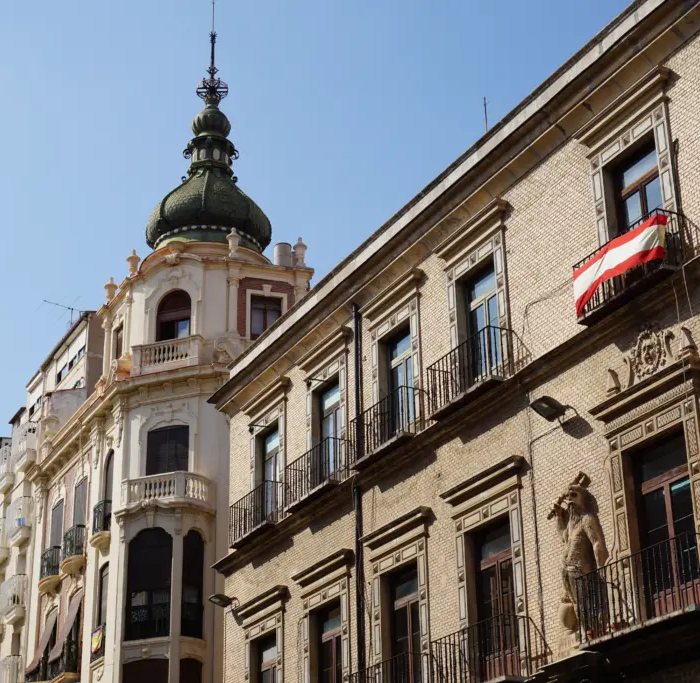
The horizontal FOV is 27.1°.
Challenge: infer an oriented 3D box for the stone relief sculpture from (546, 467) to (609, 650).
[{"bbox_3d":[3.574,3.326,22.722,0.520,2.528,1.096,11,-27,-25],"label":"stone relief sculpture"}]

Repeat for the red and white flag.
[{"bbox_3d":[4.243,-1.152,22.735,0.230,0.880,2.224,11,-27,-25],"label":"red and white flag"}]

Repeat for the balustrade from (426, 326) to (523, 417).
[{"bbox_3d":[2.209,0.612,26.680,0.520,1.009,2.192,11,-27,-25],"label":"balustrade"}]

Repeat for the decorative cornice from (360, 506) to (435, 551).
[{"bbox_3d":[0.871,3.722,28.467,0.280,0.288,2.524,11,-27,-25],"label":"decorative cornice"}]

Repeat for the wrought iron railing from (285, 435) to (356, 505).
[{"bbox_3d":[-0.734,2.959,32.010,0.545,0.969,2.147,11,-27,-25],"label":"wrought iron railing"}]

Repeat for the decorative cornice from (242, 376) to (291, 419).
[{"bbox_3d":[-2.105,1.447,35.860,0.232,0.310,2.408,11,-27,-25],"label":"decorative cornice"}]

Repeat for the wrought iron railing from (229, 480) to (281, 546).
[{"bbox_3d":[-2.186,4.120,34.389,0.520,1.009,2.165,11,-27,-25],"label":"wrought iron railing"}]

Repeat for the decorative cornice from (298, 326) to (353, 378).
[{"bbox_3d":[-0.612,0.257,33.255,0.232,0.310,2.408,11,-27,-25],"label":"decorative cornice"}]

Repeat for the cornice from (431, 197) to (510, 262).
[{"bbox_3d":[2.306,-2.070,28.160,0.232,0.310,2.408,11,-27,-25],"label":"cornice"}]

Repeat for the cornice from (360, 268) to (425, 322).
[{"bbox_3d":[0.854,-0.912,30.696,0.232,0.310,2.408,11,-27,-25],"label":"cornice"}]

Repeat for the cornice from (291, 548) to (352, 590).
[{"bbox_3d":[-0.625,4.957,31.315,0.232,0.276,2.491,11,-27,-25],"label":"cornice"}]

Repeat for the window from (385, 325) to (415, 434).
[{"bbox_3d":[1.054,0.982,29.872,0.240,2.703,1.392,11,-27,-25],"label":"window"}]

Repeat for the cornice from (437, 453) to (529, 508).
[{"bbox_3d":[2.346,2.587,26.128,0.232,0.276,2.491,11,-27,-25],"label":"cornice"}]

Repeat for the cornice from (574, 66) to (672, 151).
[{"bbox_3d":[4.509,-3.827,24.315,0.232,0.310,2.408,11,-27,-25],"label":"cornice"}]

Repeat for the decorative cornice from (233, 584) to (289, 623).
[{"bbox_3d":[-2.095,6.129,33.881,0.232,0.276,2.491,11,-27,-25],"label":"decorative cornice"}]

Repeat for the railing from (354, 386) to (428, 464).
[{"bbox_3d":[0.735,1.788,29.264,0.520,1.009,2.192,11,-27,-25],"label":"railing"}]

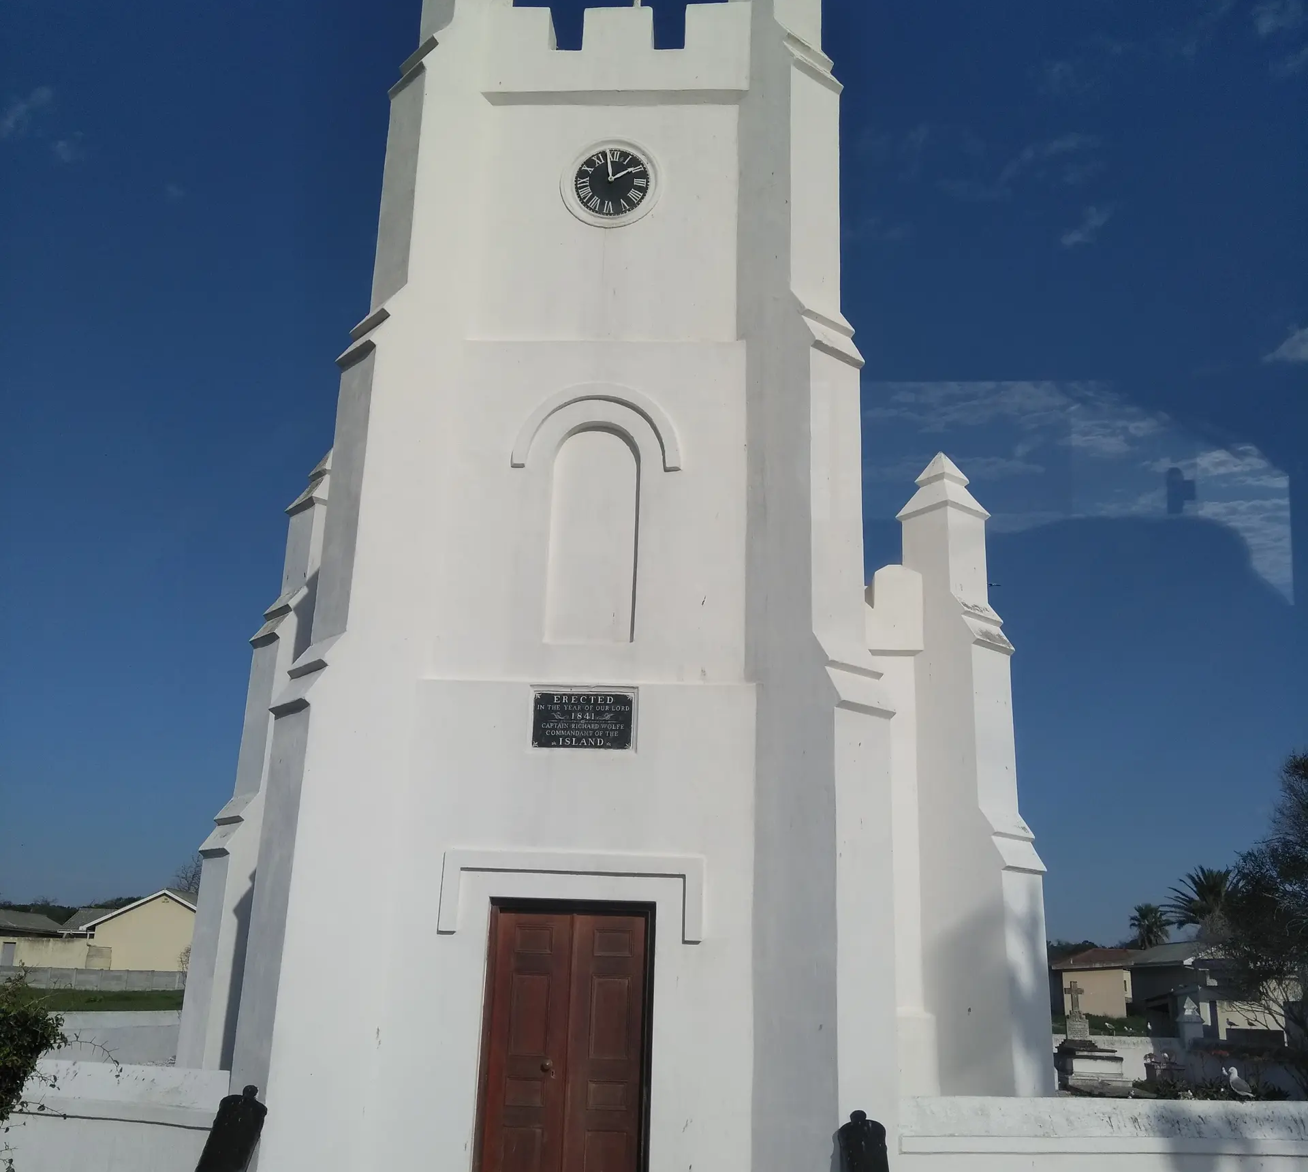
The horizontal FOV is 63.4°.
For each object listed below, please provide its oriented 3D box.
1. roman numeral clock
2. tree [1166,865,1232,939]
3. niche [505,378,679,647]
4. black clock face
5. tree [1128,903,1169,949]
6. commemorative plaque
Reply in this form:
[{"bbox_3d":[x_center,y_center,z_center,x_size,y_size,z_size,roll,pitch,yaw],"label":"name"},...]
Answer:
[{"bbox_3d":[-0.390,-3.598,9.455,0.890,0.890,0.120,1,-15,4],"label":"roman numeral clock"},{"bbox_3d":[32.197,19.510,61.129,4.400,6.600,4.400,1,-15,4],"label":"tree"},{"bbox_3d":[-0.487,-0.583,8.787,1.410,2.260,0.220,1,-15,4],"label":"niche"},{"bbox_3d":[-0.372,-3.602,9.466,0.690,0.690,0.060,1,-15,4],"label":"black clock face"},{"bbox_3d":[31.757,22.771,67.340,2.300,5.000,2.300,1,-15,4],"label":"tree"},{"bbox_3d":[-0.553,1.058,8.339,0.790,0.460,0.050,1,-15,4],"label":"commemorative plaque"}]

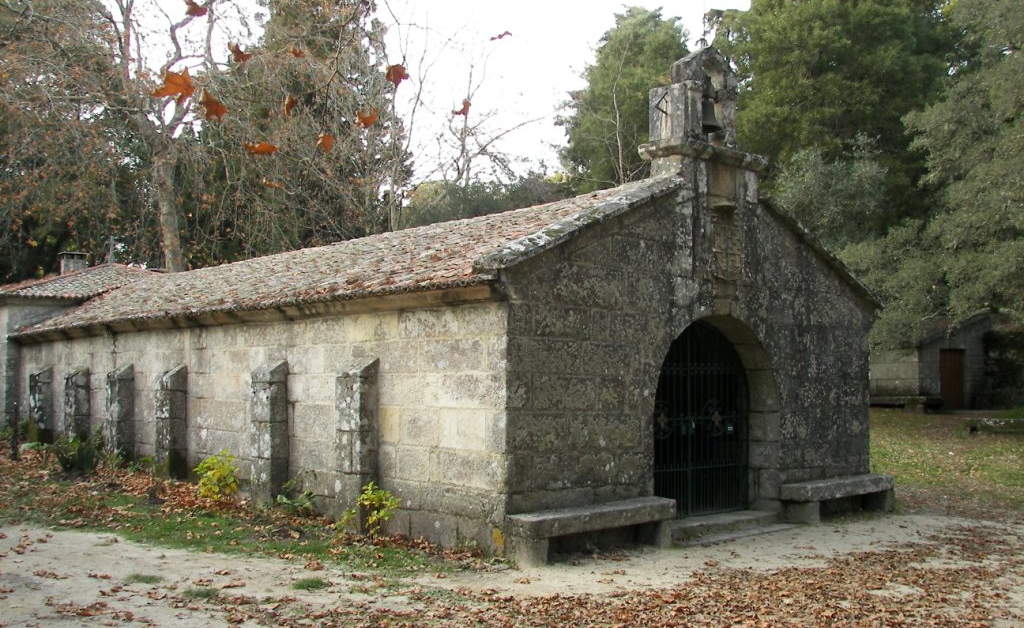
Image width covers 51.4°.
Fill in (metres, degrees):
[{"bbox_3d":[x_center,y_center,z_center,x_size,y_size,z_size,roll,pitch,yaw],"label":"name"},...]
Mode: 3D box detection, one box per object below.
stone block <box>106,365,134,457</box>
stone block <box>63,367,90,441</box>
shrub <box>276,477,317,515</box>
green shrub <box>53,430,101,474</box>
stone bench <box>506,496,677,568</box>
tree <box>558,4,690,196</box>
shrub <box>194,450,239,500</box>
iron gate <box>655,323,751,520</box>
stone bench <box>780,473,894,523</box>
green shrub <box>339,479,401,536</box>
[{"bbox_3d":[-6.271,1.582,17.050,0.263,1.545,0.475,3,-5,-41],"label":"stone block"},{"bbox_3d":[-7.613,1.642,18.612,0.253,1.444,0.495,3,-5,-41],"label":"stone block"},{"bbox_3d":[-2.605,2.195,12.892,0.484,0.460,0.435,3,-5,-41],"label":"shrub"},{"bbox_3d":[-6.773,2.147,16.585,0.747,0.669,0.672,3,-5,-41],"label":"green shrub"},{"bbox_3d":[0.824,2.130,10.473,2.009,0.428,0.398,3,-5,-41],"label":"stone bench"},{"bbox_3d":[3.639,-3.003,33.403,4.803,13.028,4.323,3,-5,-41],"label":"tree"},{"bbox_3d":[-3.866,2.108,13.958,0.576,0.641,0.518,3,-5,-41],"label":"shrub"},{"bbox_3d":[2.087,1.205,12.503,2.192,2.293,0.081,3,-5,-41],"label":"iron gate"},{"bbox_3d":[4.052,2.281,13.254,1.989,0.449,0.398,3,-5,-41],"label":"stone bench"},{"bbox_3d":[-1.506,2.057,11.280,0.656,0.592,0.500,3,-5,-41],"label":"green shrub"}]

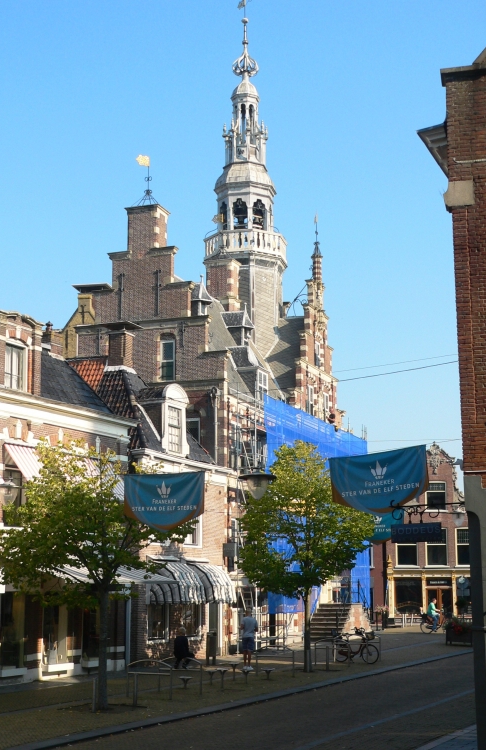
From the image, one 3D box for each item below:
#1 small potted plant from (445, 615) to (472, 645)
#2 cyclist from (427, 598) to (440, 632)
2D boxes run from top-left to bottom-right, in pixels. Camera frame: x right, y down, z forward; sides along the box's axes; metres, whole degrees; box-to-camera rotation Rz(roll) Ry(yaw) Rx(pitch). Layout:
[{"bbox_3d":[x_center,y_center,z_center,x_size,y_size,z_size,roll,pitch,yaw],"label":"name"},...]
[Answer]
[{"bbox_3d":[9.160,10.643,46.115,1.300,1.250,1.100,-5,-12,26],"label":"small potted plant"},{"bbox_3d":[9.803,12.346,56.760,0.680,1.700,0.500,-1,-11,3],"label":"cyclist"}]

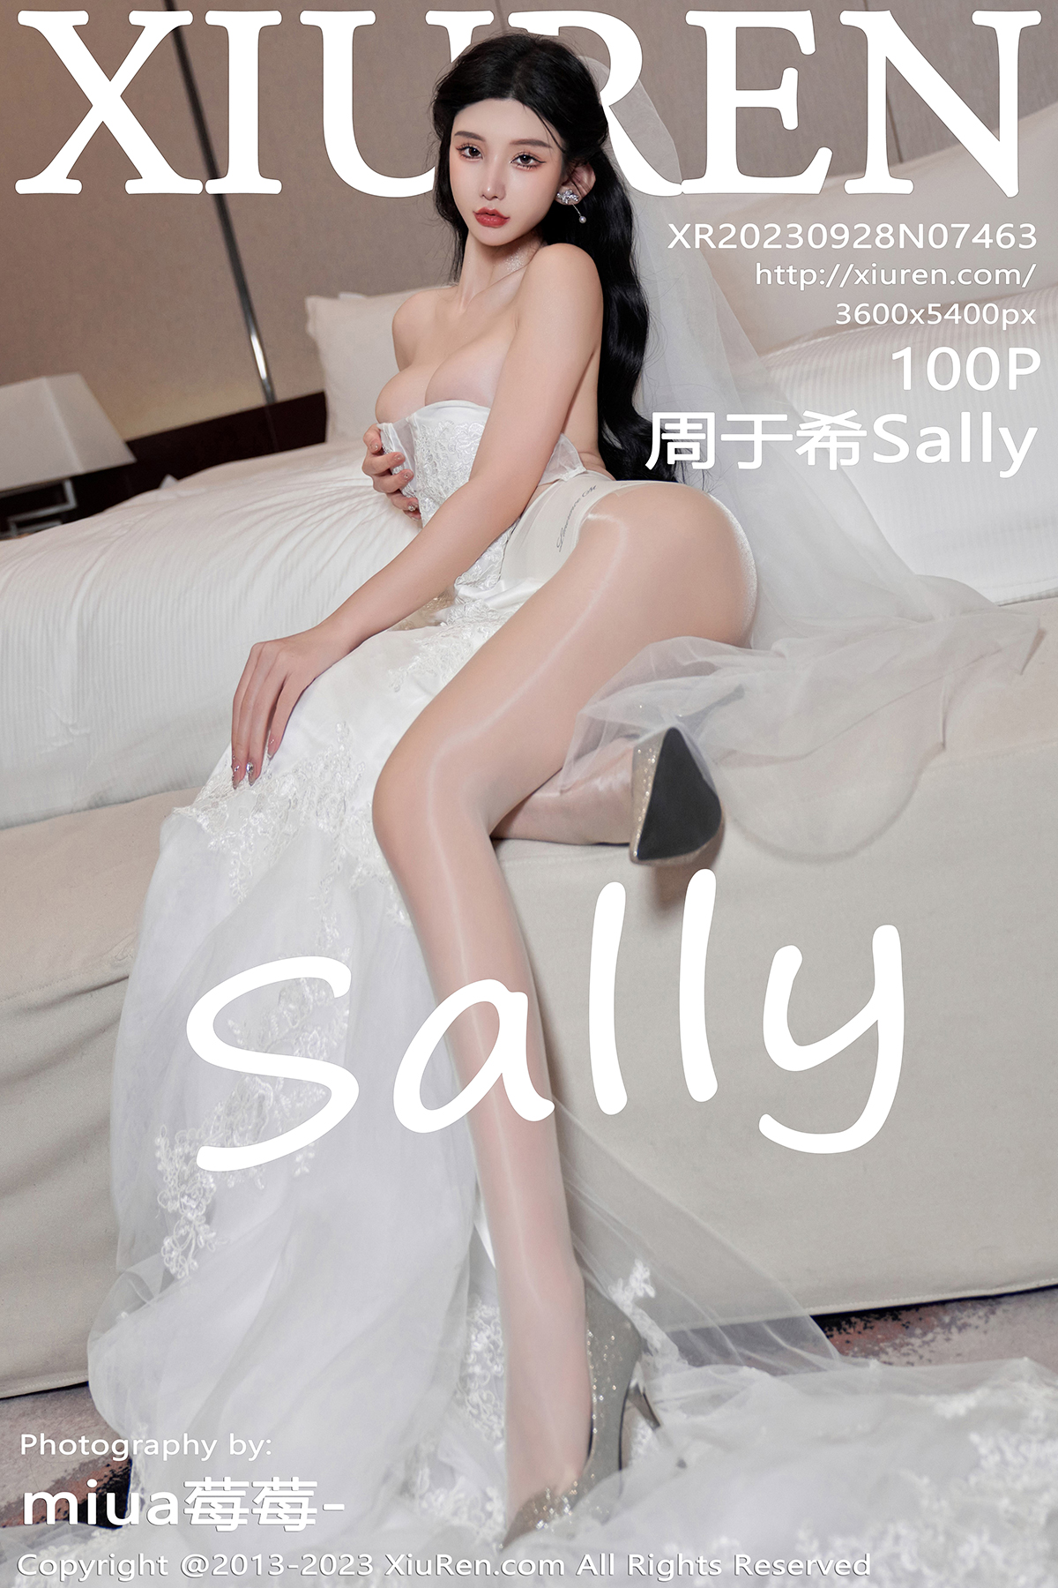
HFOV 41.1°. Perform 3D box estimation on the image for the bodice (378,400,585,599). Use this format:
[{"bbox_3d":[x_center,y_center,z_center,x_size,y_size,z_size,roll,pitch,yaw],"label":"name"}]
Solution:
[{"bbox_3d":[-0.050,-0.320,1.500,0.250,0.220,0.220,-2,17,40],"label":"bodice"}]

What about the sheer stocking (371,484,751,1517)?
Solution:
[{"bbox_3d":[0.070,0.090,1.380,0.380,0.800,0.620,-1,18,42],"label":"sheer stocking"}]

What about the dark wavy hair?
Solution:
[{"bbox_3d":[0.030,-0.610,1.650,0.210,0.530,0.250,-8,14,22],"label":"dark wavy hair"}]

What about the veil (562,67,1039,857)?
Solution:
[{"bbox_3d":[0.270,-0.390,1.580,0.500,0.860,0.520,-7,14,25],"label":"veil"}]

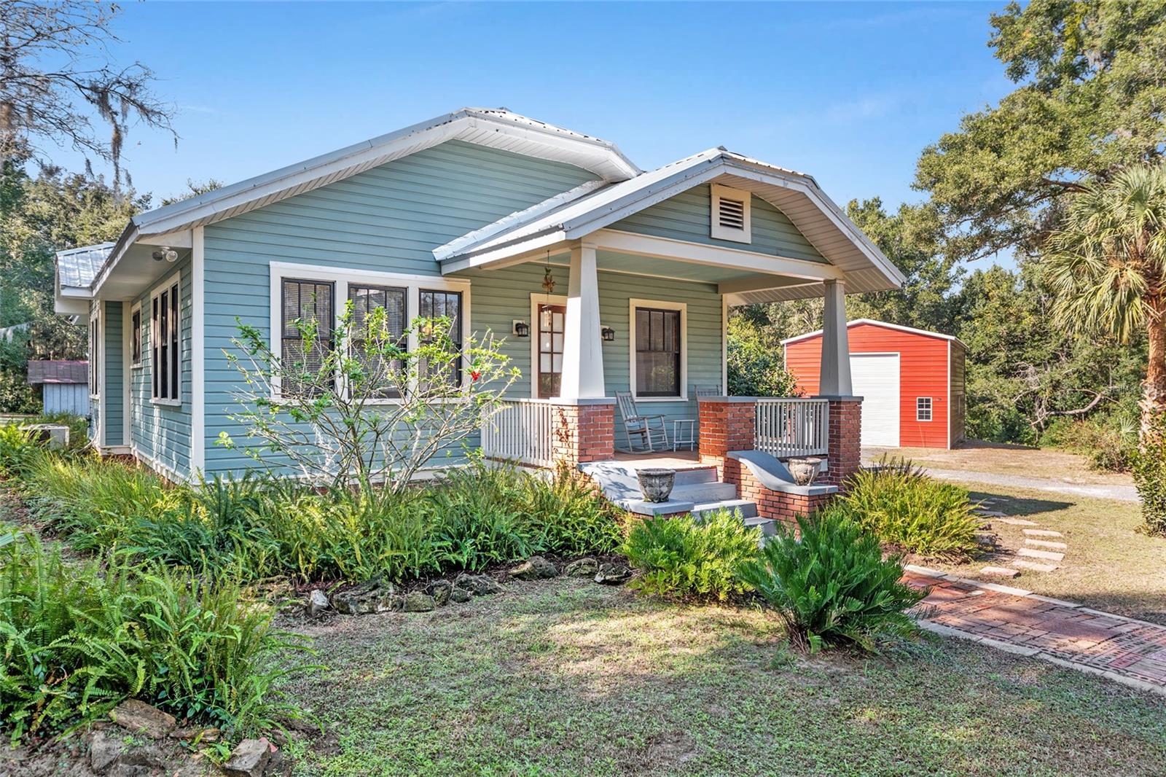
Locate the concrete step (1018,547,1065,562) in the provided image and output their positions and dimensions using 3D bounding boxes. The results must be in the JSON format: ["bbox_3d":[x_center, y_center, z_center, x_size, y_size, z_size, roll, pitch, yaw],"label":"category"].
[{"bbox_3d":[4.810,1.767,8.154,0.340,0.070,0.410,0,0,-44],"label":"concrete step"}]

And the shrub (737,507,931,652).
[{"bbox_3d":[1.703,1.261,5.330,1.220,0.920,1.150,0,0,0],"label":"shrub"}]

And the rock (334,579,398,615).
[{"bbox_3d":[-1.695,1.624,6.050,0.490,0.190,0.270,0,0,-6],"label":"rock"}]

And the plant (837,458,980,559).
[{"bbox_3d":[3.676,1.284,8.744,1.500,0.930,1.450,0,0,22],"label":"plant"}]

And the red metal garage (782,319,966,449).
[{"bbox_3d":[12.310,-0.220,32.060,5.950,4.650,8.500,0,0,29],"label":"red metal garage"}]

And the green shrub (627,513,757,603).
[{"bbox_3d":[0.980,1.402,6.944,1.180,0.660,1.100,0,0,8],"label":"green shrub"}]

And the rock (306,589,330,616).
[{"bbox_3d":[-2.023,1.634,5.950,0.150,0.170,0.140,0,0,-11],"label":"rock"}]

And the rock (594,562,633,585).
[{"bbox_3d":[0.273,1.652,6.993,0.330,0.160,0.260,0,0,0],"label":"rock"}]

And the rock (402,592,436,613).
[{"bbox_3d":[-1.273,1.659,6.050,0.240,0.120,0.180,0,0,-6],"label":"rock"}]

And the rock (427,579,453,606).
[{"bbox_3d":[-1.149,1.641,6.220,0.185,0.155,0.160,0,0,-6],"label":"rock"}]

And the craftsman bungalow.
[{"bbox_3d":[-2.953,-1.094,13.345,10.000,5.700,13.800,0,0,-36],"label":"craftsman bungalow"}]

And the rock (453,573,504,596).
[{"bbox_3d":[-0.891,1.658,6.613,0.420,0.160,0.300,0,0,-6],"label":"rock"}]

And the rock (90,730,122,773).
[{"bbox_3d":[-2.214,1.662,3.600,0.130,0.130,0.140,0,0,-17],"label":"rock"}]

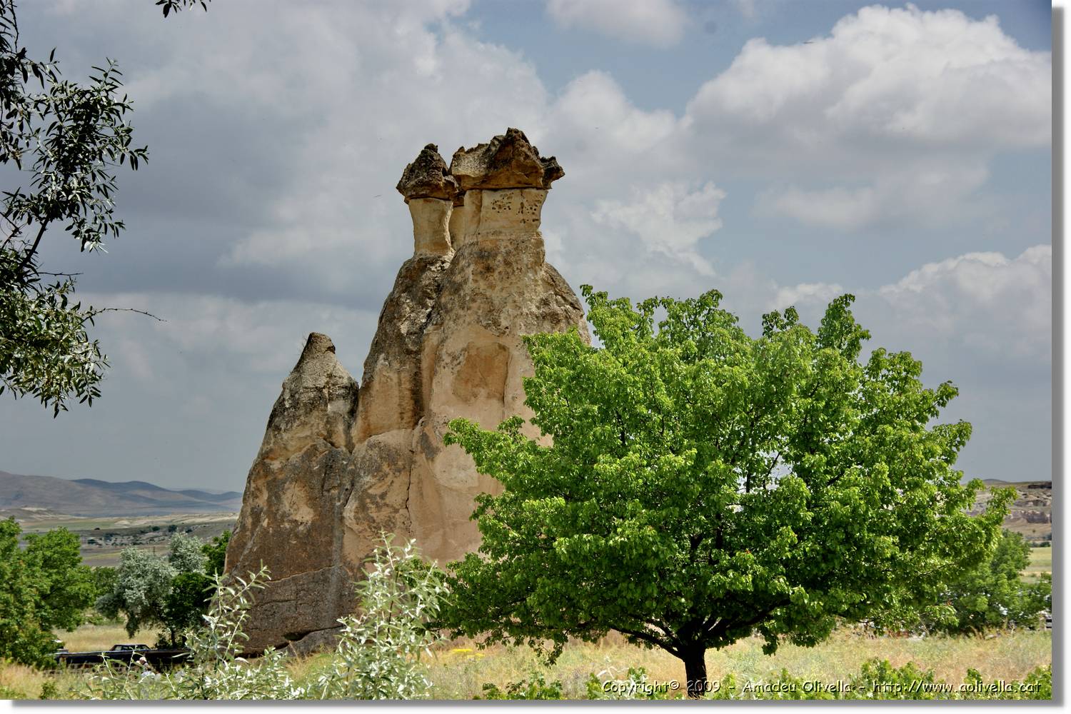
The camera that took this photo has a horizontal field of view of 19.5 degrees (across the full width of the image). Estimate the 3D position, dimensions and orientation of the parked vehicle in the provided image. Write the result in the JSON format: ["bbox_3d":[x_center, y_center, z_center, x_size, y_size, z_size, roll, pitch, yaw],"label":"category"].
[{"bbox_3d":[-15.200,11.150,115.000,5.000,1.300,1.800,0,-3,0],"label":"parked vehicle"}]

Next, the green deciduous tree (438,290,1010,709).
[{"bbox_3d":[2.450,1.730,40.000,7.300,5.300,6.800,0,-3,0],"label":"green deciduous tree"}]

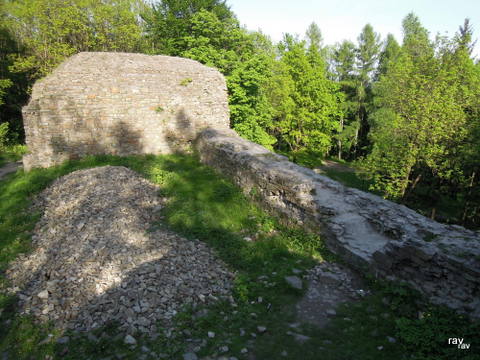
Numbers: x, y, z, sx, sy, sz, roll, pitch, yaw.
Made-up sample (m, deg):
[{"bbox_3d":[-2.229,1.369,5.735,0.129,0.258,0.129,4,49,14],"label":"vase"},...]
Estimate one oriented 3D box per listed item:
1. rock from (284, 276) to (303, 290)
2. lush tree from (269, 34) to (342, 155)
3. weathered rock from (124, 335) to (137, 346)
[{"bbox_3d":[0.783,1.508,4.872,0.250,0.110,0.210,0,11,0],"label":"rock"},{"bbox_3d":[5.412,-7.024,27.500,5.900,9.500,5.700,0,11,0],"label":"lush tree"},{"bbox_3d":[-1.196,1.748,3.636,0.125,0.090,0.110,0,11,0],"label":"weathered rock"}]

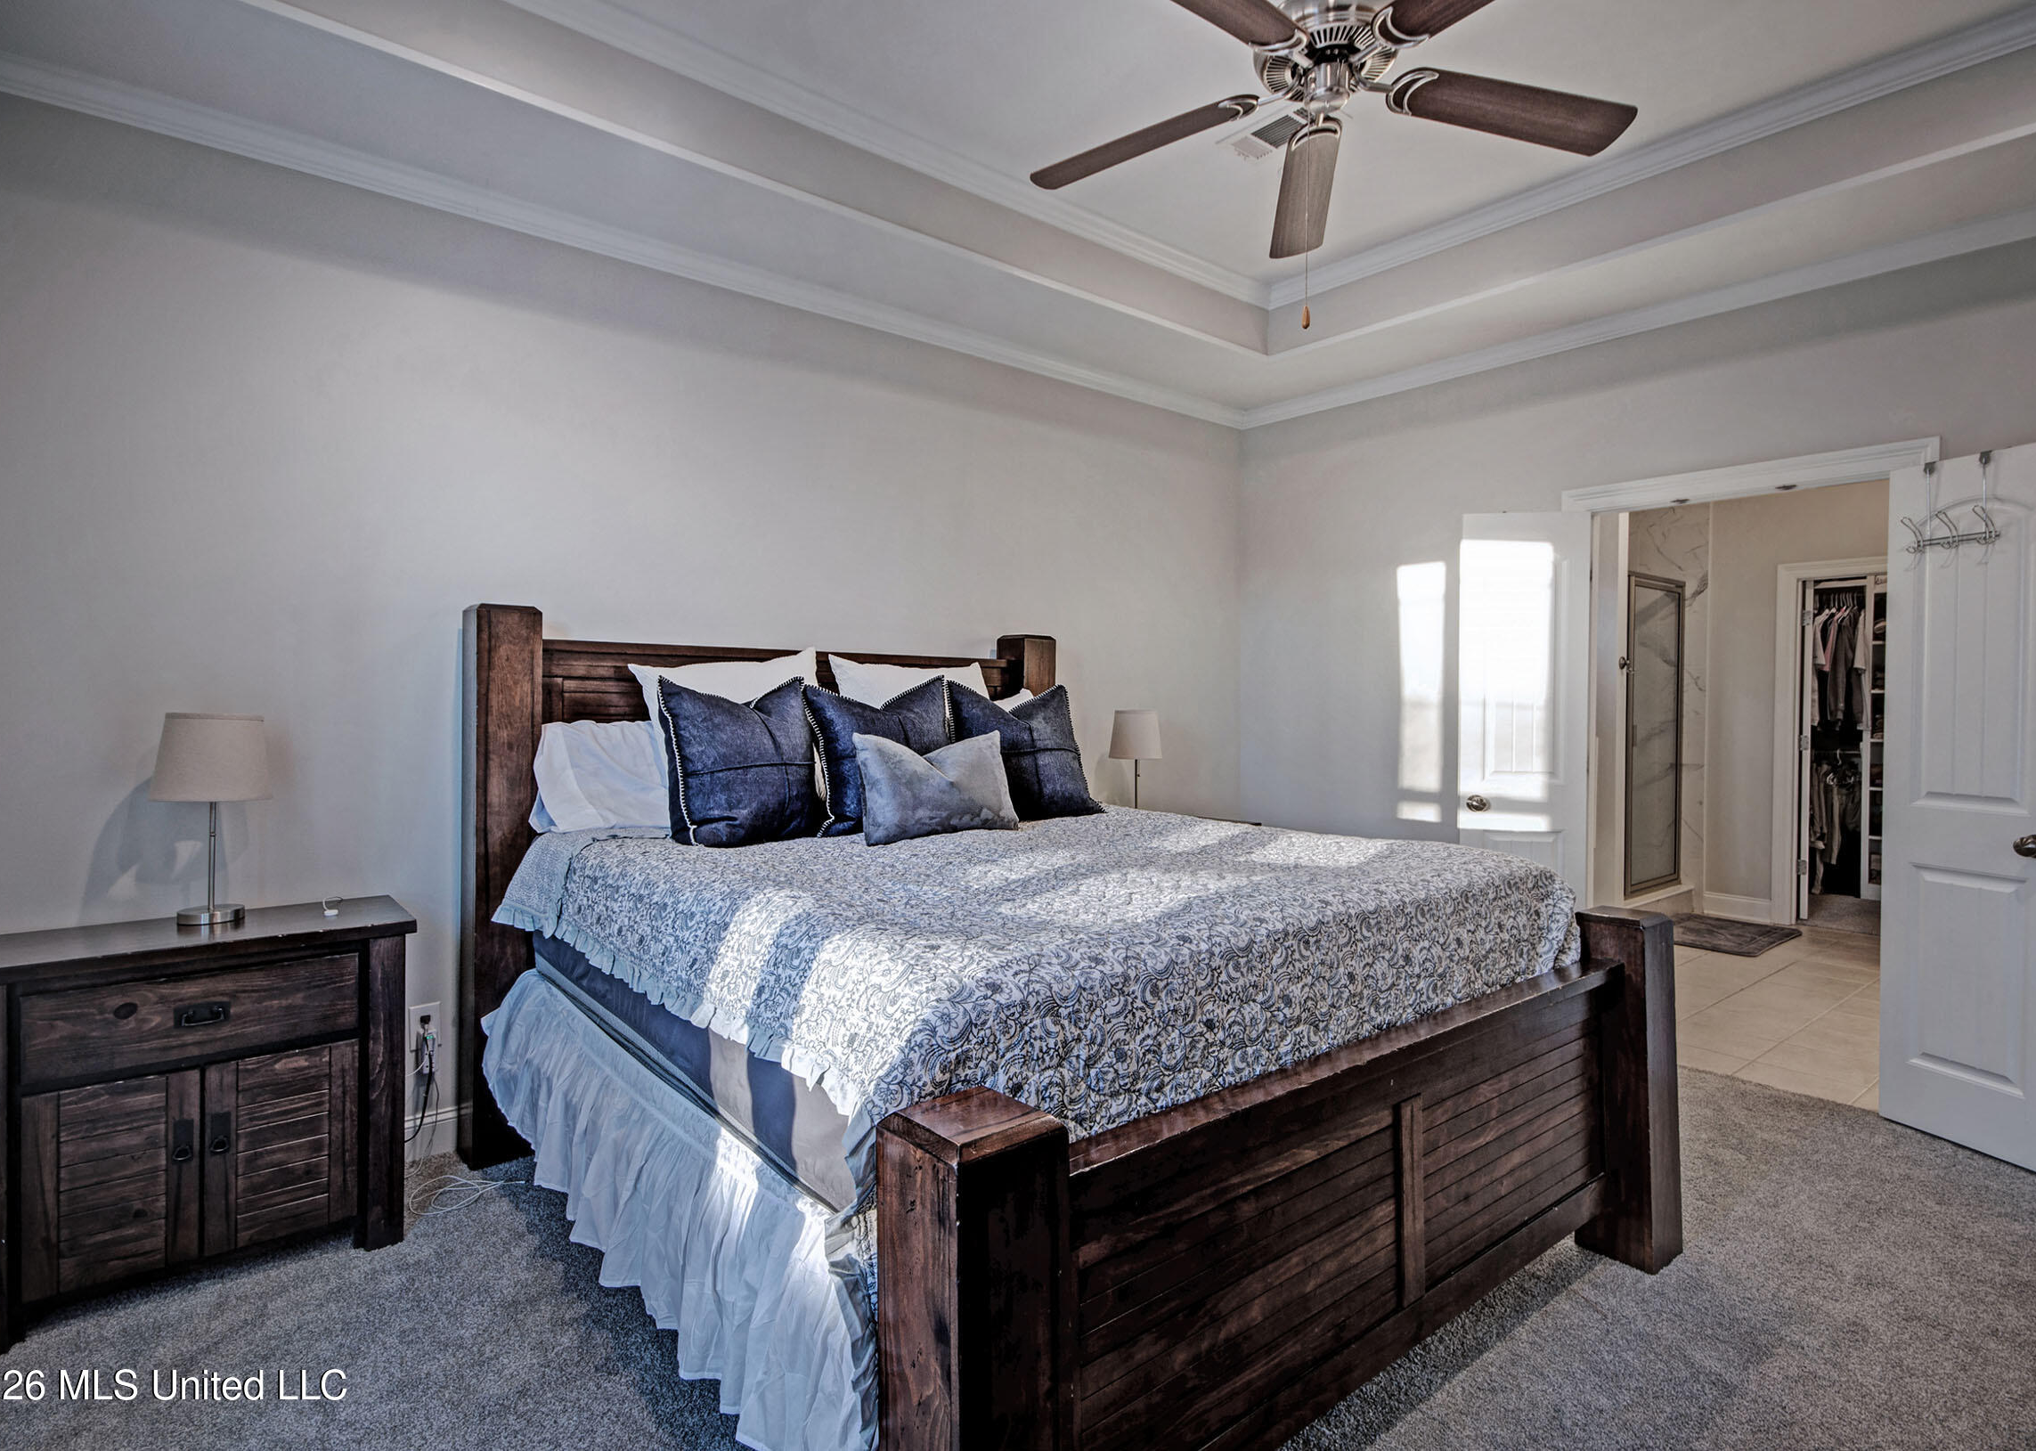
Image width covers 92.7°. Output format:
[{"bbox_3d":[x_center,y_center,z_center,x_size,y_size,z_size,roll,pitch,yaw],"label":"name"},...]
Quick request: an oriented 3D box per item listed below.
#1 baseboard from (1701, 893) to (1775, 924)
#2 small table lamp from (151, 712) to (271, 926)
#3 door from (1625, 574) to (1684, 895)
[{"bbox_3d":[4.421,1.117,5.970,0.016,0.136,0.348,-1,2,-39],"label":"baseboard"},{"bbox_3d":[-1.916,0.218,2.320,0.224,0.494,0.224,-1,2,-39],"label":"small table lamp"},{"bbox_3d":[3.867,0.067,5.870,0.988,1.875,0.040,-1,2,-39],"label":"door"}]

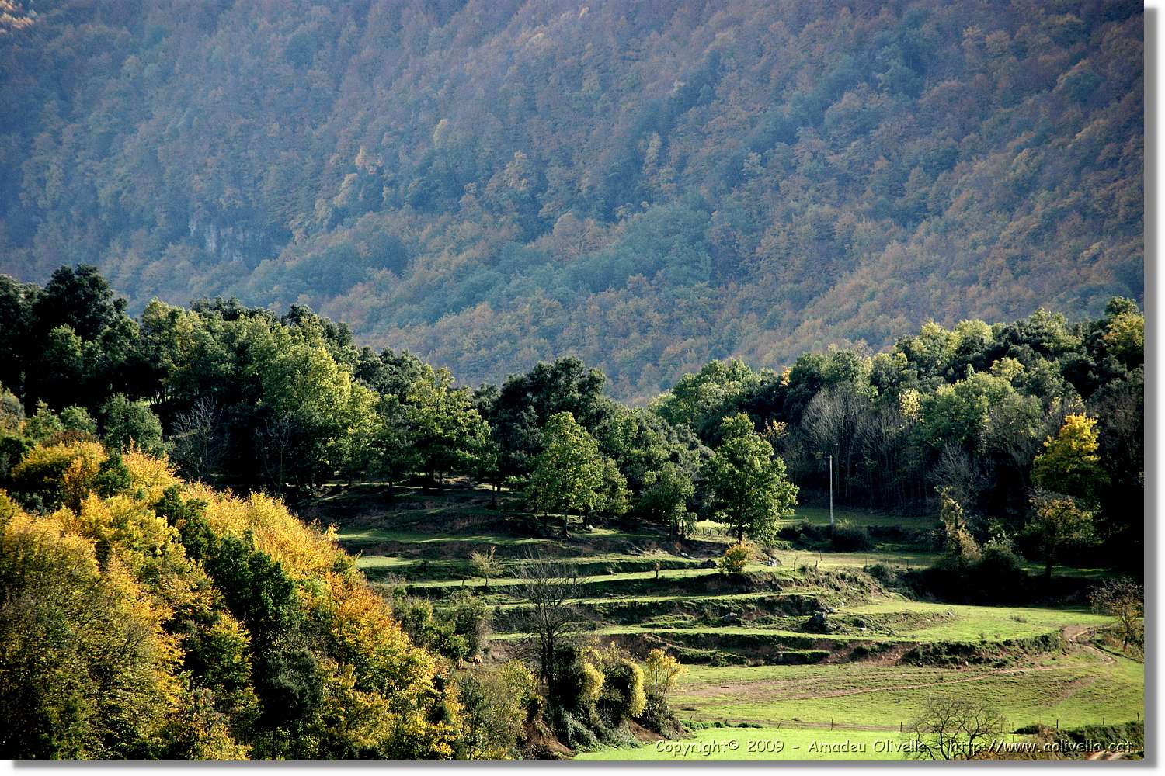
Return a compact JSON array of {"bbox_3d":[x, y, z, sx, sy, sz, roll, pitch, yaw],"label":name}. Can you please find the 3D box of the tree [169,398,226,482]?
[{"bbox_3d":[-37.680,5.030,950.000,5.430,8.240,5.160,0,5,0],"label":"tree"}]

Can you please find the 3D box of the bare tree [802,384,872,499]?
[{"bbox_3d":[24.900,5.300,950.000,6.770,11.210,6.430,0,5,0],"label":"bare tree"}]

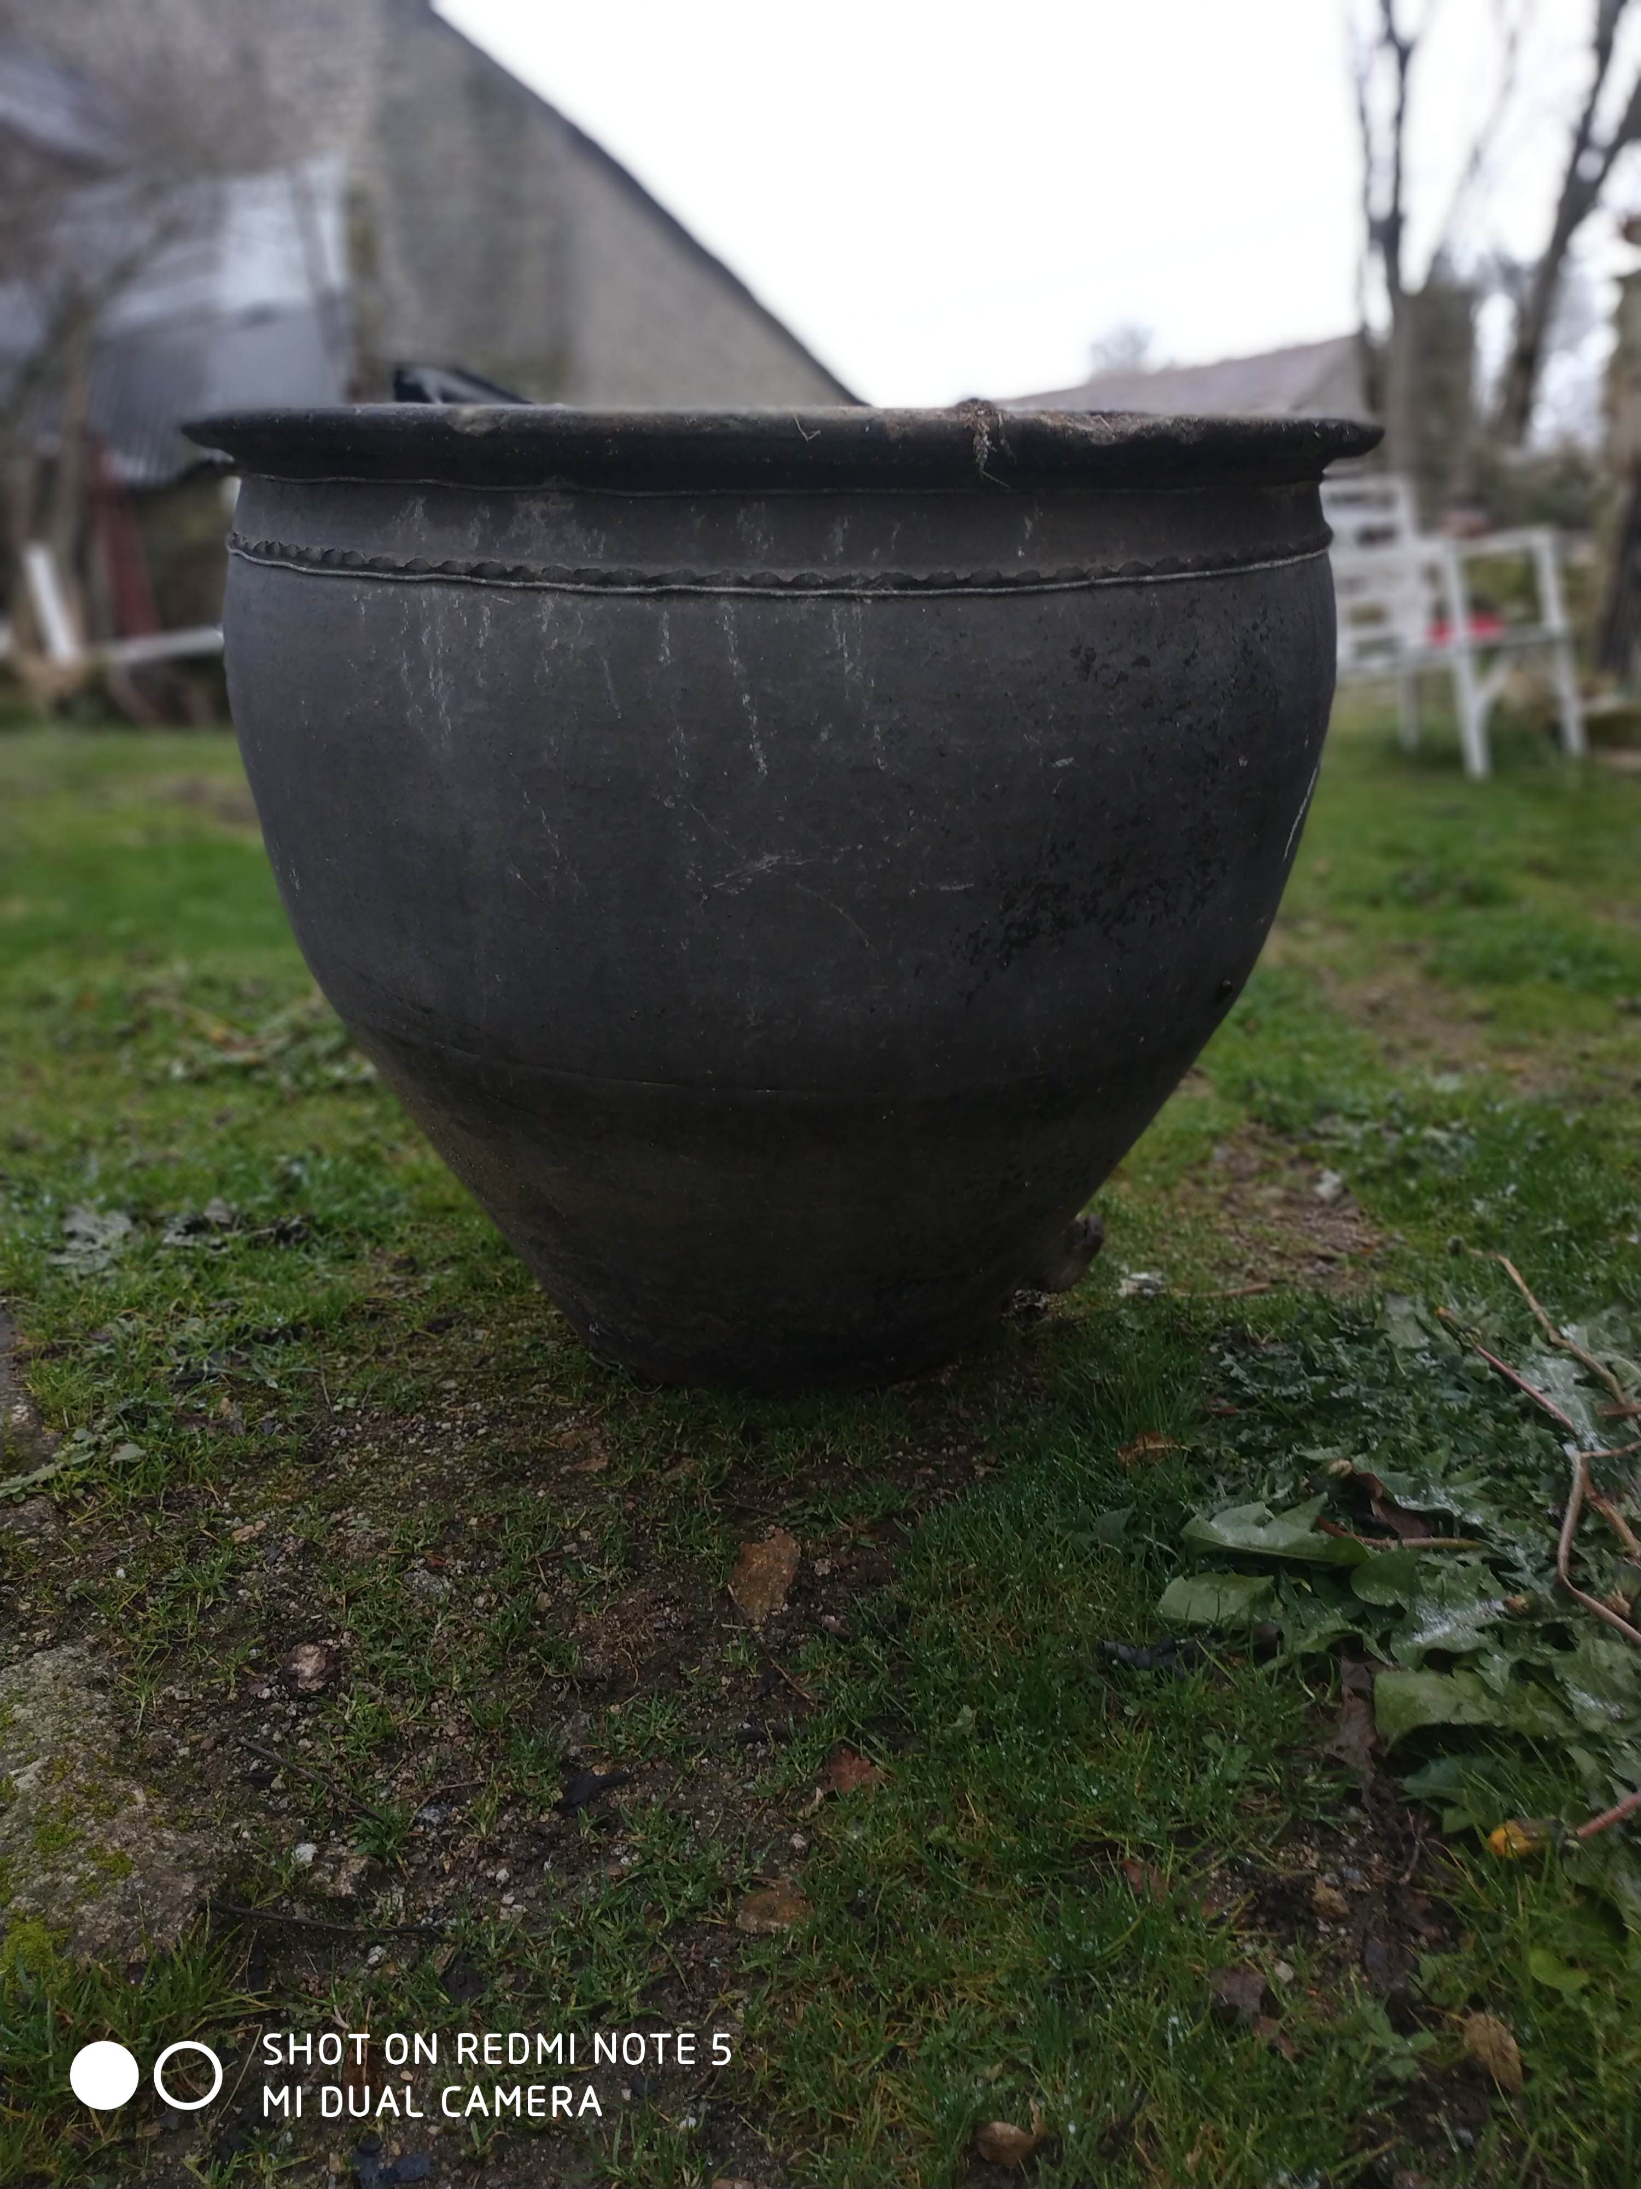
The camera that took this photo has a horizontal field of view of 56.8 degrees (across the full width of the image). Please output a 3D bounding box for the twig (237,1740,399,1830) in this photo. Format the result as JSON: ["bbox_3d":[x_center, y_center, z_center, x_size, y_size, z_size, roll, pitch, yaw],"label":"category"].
[{"bbox_3d":[-0.313,0.425,0.944,0.136,0.010,0.012,12,26,27],"label":"twig"}]

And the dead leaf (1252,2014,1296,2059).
[{"bbox_3d":[0.235,0.487,0.784,0.018,0.014,0.027,-14,27,-31],"label":"dead leaf"}]

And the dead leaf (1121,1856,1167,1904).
[{"bbox_3d":[0.187,0.450,0.869,0.020,0.015,0.032,-5,23,-11],"label":"dead leaf"}]

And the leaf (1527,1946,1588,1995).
[{"bbox_3d":[0.387,0.464,0.801,0.029,0.018,0.026,16,27,33],"label":"leaf"}]

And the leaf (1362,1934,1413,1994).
[{"bbox_3d":[0.289,0.443,0.774,0.021,0.010,0.028,0,24,0],"label":"leaf"}]

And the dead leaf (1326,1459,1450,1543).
[{"bbox_3d":[0.428,0.305,1.145,0.045,0.035,0.090,-9,24,-20],"label":"dead leaf"}]

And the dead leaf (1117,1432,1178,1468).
[{"bbox_3d":[0.244,0.265,1.132,0.043,0.014,0.028,0,24,0],"label":"dead leaf"}]

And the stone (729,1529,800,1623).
[{"bbox_3d":[-0.040,0.357,1.131,0.044,0.024,0.090,5,25,11],"label":"stone"}]

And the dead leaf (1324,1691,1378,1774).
[{"bbox_3d":[0.342,0.406,0.974,0.032,0.018,0.065,8,24,18],"label":"dead leaf"}]

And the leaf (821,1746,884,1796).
[{"bbox_3d":[0.019,0.392,0.879,0.037,0.010,0.029,0,24,0],"label":"leaf"}]

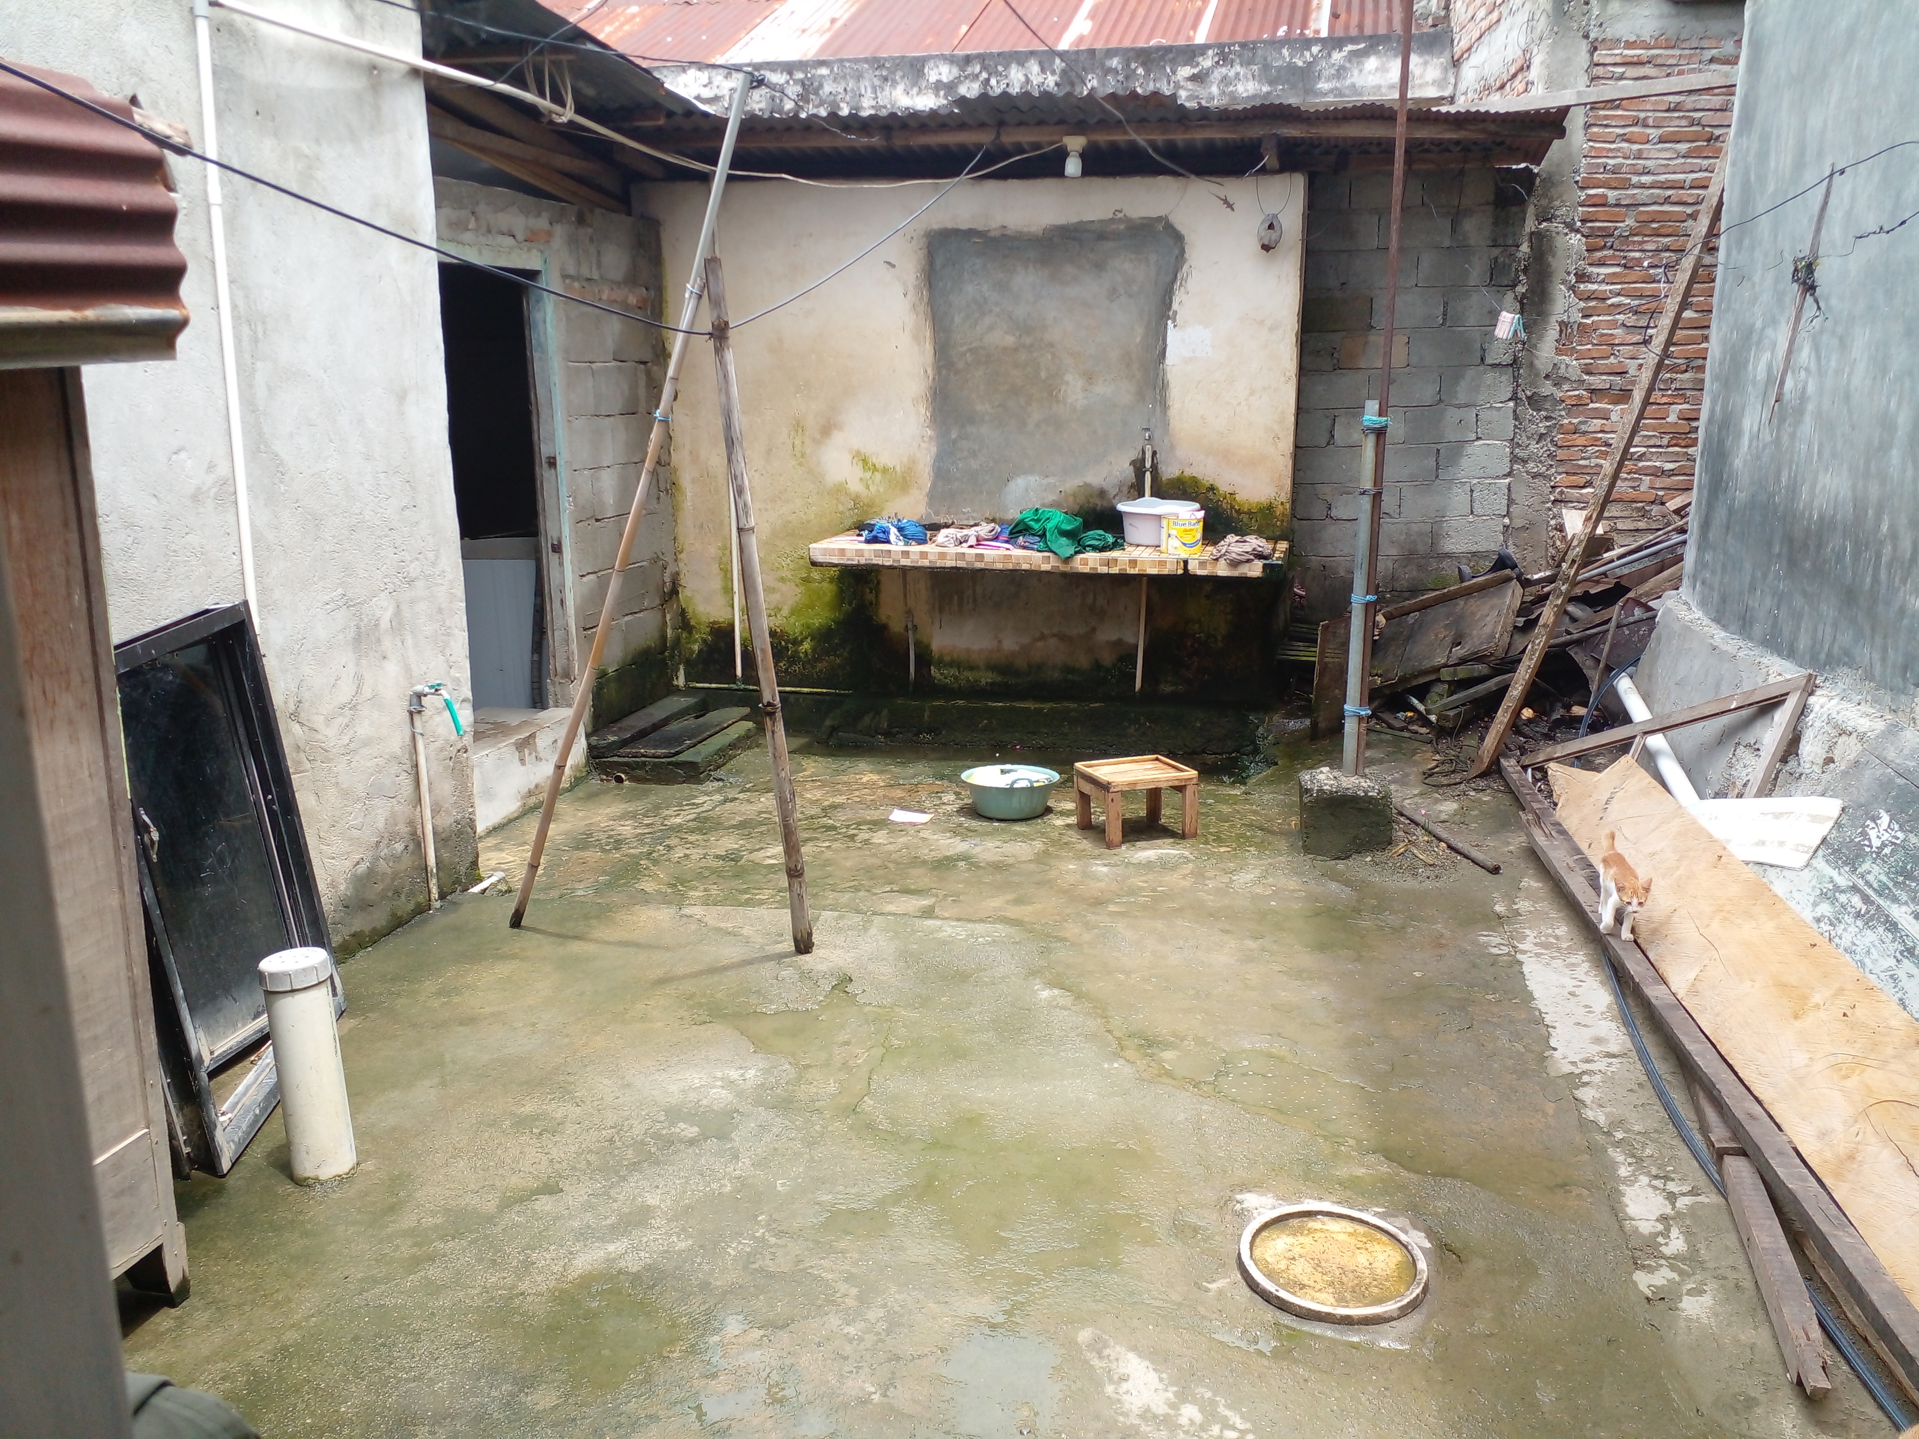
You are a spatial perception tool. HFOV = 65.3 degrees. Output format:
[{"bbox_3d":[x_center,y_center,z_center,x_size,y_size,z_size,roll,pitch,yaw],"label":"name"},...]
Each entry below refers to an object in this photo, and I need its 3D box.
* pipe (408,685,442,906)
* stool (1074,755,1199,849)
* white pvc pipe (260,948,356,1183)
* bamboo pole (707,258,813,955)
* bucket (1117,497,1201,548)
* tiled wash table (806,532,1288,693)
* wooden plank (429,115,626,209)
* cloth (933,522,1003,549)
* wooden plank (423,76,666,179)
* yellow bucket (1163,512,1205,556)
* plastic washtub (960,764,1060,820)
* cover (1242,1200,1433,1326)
[{"bbox_3d":[-1.515,0.215,4.245,0.050,0.645,0.040,-1,13,-5],"label":"pipe"},{"bbox_3d":[0.612,0.286,5.200,0.332,0.232,0.275,-4,12,-20],"label":"stool"},{"bbox_3d":[-1.216,0.650,2.805,0.125,0.440,0.125,1,13,12],"label":"white pvc pipe"},{"bbox_3d":[-0.506,-0.239,3.857,0.048,1.815,0.048,-5,16,1],"label":"bamboo pole"},{"bbox_3d":[0.772,-0.766,5.796,0.315,0.165,0.315,3,13,12],"label":"bucket"},{"bbox_3d":[0.359,-0.397,5.833,1.760,0.570,0.620,3,13,12],"label":"tiled wash table"},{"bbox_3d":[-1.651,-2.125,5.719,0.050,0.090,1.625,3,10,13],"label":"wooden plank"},{"bbox_3d":[0.035,-0.721,5.791,0.260,0.080,0.200,3,13,12],"label":"cloth"},{"bbox_3d":[-1.559,-2.269,5.768,0.060,0.110,1.955,3,12,13],"label":"wooden plank"},{"bbox_3d":[0.826,-0.690,5.494,0.150,0.152,0.150,2,13,8],"label":"yellow bucket"},{"bbox_3d":[0.190,0.272,5.510,0.362,0.133,0.362,0,12,0],"label":"plastic washtub"},{"bbox_3d":[0.635,0.922,2.547,0.308,0.028,0.308,3,13,12],"label":"cover"}]

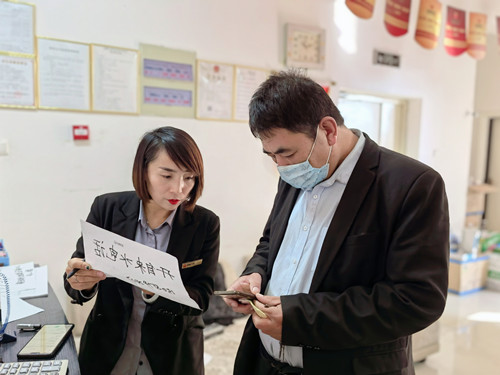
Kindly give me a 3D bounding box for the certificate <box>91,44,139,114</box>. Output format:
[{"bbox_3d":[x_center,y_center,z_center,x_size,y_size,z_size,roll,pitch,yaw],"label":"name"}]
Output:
[{"bbox_3d":[-0.900,-0.714,2.623,0.313,0.443,0.020,-1,5,-25],"label":"certificate"}]

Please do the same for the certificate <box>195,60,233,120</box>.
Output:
[{"bbox_3d":[-0.258,-0.720,2.928,0.310,0.435,0.020,-1,5,-25],"label":"certificate"}]

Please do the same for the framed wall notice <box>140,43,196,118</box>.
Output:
[{"bbox_3d":[-0.578,-0.744,2.774,0.396,0.485,0.020,-1,5,-25],"label":"framed wall notice"}]

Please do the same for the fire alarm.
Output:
[{"bbox_3d":[-1.101,-0.355,2.545,0.090,0.092,0.040,-1,5,-25],"label":"fire alarm"}]

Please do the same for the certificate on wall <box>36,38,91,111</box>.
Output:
[{"bbox_3d":[-1.181,-0.709,2.490,0.309,0.444,0.020,-1,5,-25],"label":"certificate on wall"}]

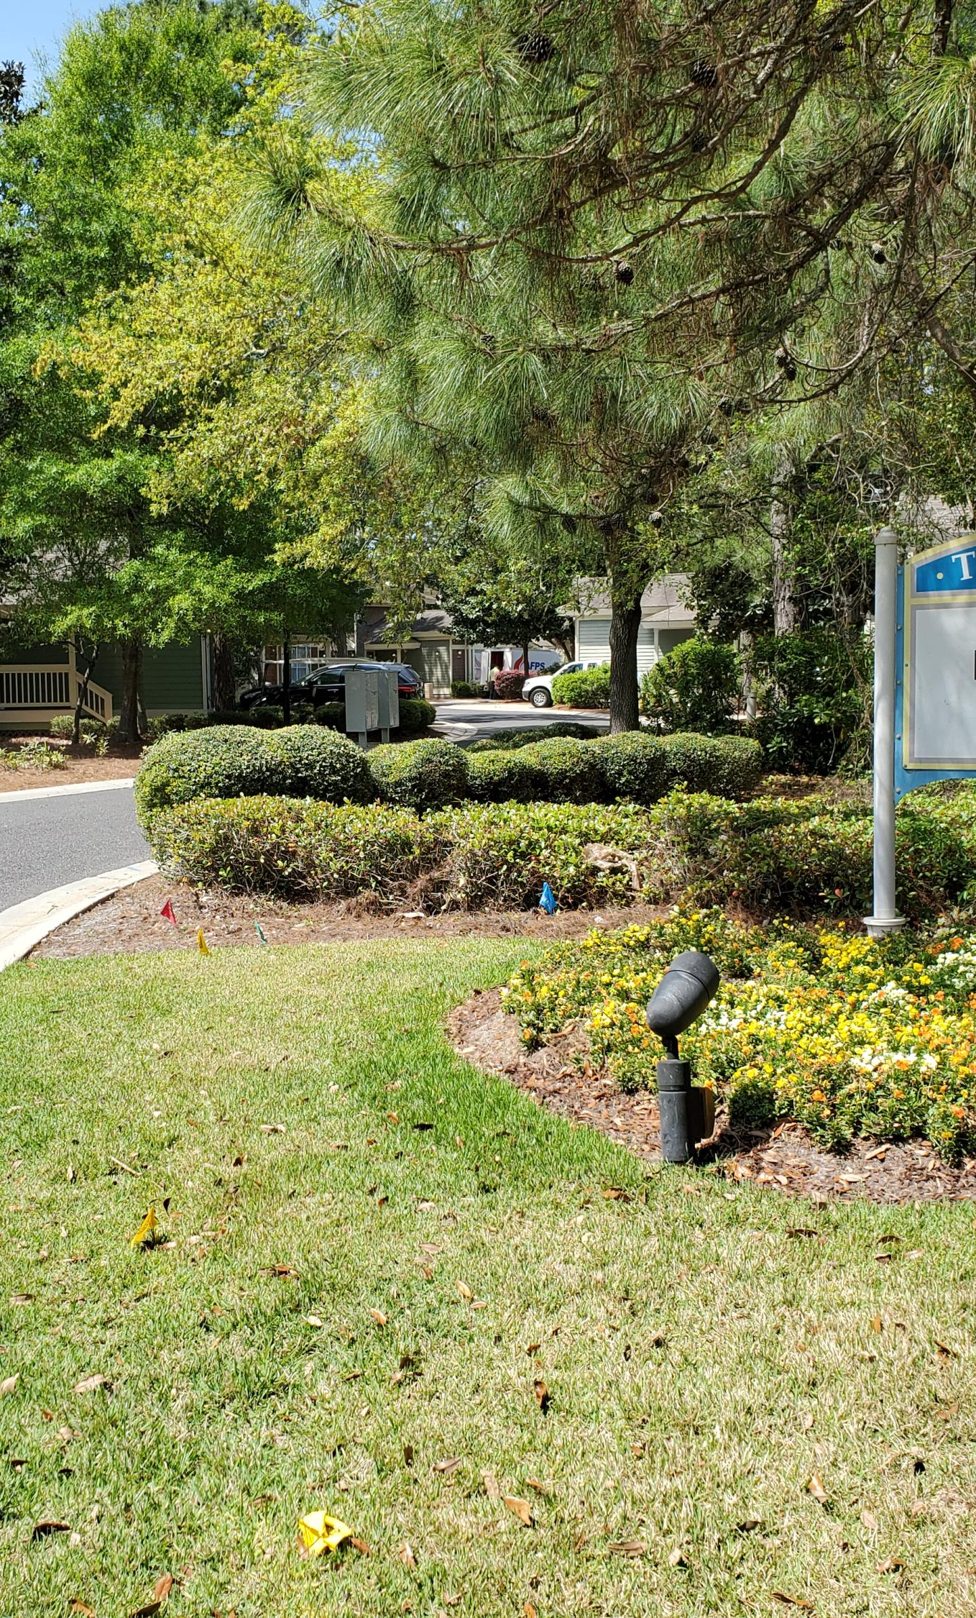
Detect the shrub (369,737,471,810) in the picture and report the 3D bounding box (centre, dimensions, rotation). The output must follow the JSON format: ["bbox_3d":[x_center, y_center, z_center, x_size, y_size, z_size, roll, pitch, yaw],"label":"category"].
[{"bbox_3d":[-0.663,-0.245,16.238,1.080,0.946,1.080,-1,5,-2],"label":"shrub"}]

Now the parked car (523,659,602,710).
[{"bbox_3d":[4.070,-4.747,61.823,5.500,1.820,1.950,1,5,10],"label":"parked car"}]

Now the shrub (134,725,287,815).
[{"bbox_3d":[-2.527,-0.199,14.745,1.400,1.118,1.400,-1,5,-10],"label":"shrub"}]

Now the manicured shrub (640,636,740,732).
[{"bbox_3d":[3.564,-1.918,28.590,1.750,2.247,1.700,0,5,7],"label":"manicured shrub"}]

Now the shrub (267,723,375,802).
[{"bbox_3d":[-1.554,-0.243,15.245,1.150,1.114,1.150,-1,5,-6],"label":"shrub"}]

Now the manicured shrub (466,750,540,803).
[{"bbox_3d":[0.174,-0.319,17.639,0.900,0.720,0.950,0,5,0],"label":"manicured shrub"}]

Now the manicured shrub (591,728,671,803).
[{"bbox_3d":[1.593,-0.444,18.231,0.950,0.850,0.950,0,5,0],"label":"manicured shrub"}]

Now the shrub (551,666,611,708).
[{"bbox_3d":[3.458,-4.333,58.848,2.400,1.500,1.900,0,5,0],"label":"shrub"}]

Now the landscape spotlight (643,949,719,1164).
[{"bbox_3d":[0.626,0.781,5.208,0.160,0.690,0.260,3,6,35],"label":"landscape spotlight"}]

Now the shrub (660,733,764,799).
[{"bbox_3d":[2.636,-0.522,19.128,1.220,0.840,1.100,0,5,0],"label":"shrub"}]

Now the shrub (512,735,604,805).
[{"bbox_3d":[0.788,-0.390,17.834,1.000,0.820,1.000,0,5,0],"label":"shrub"}]

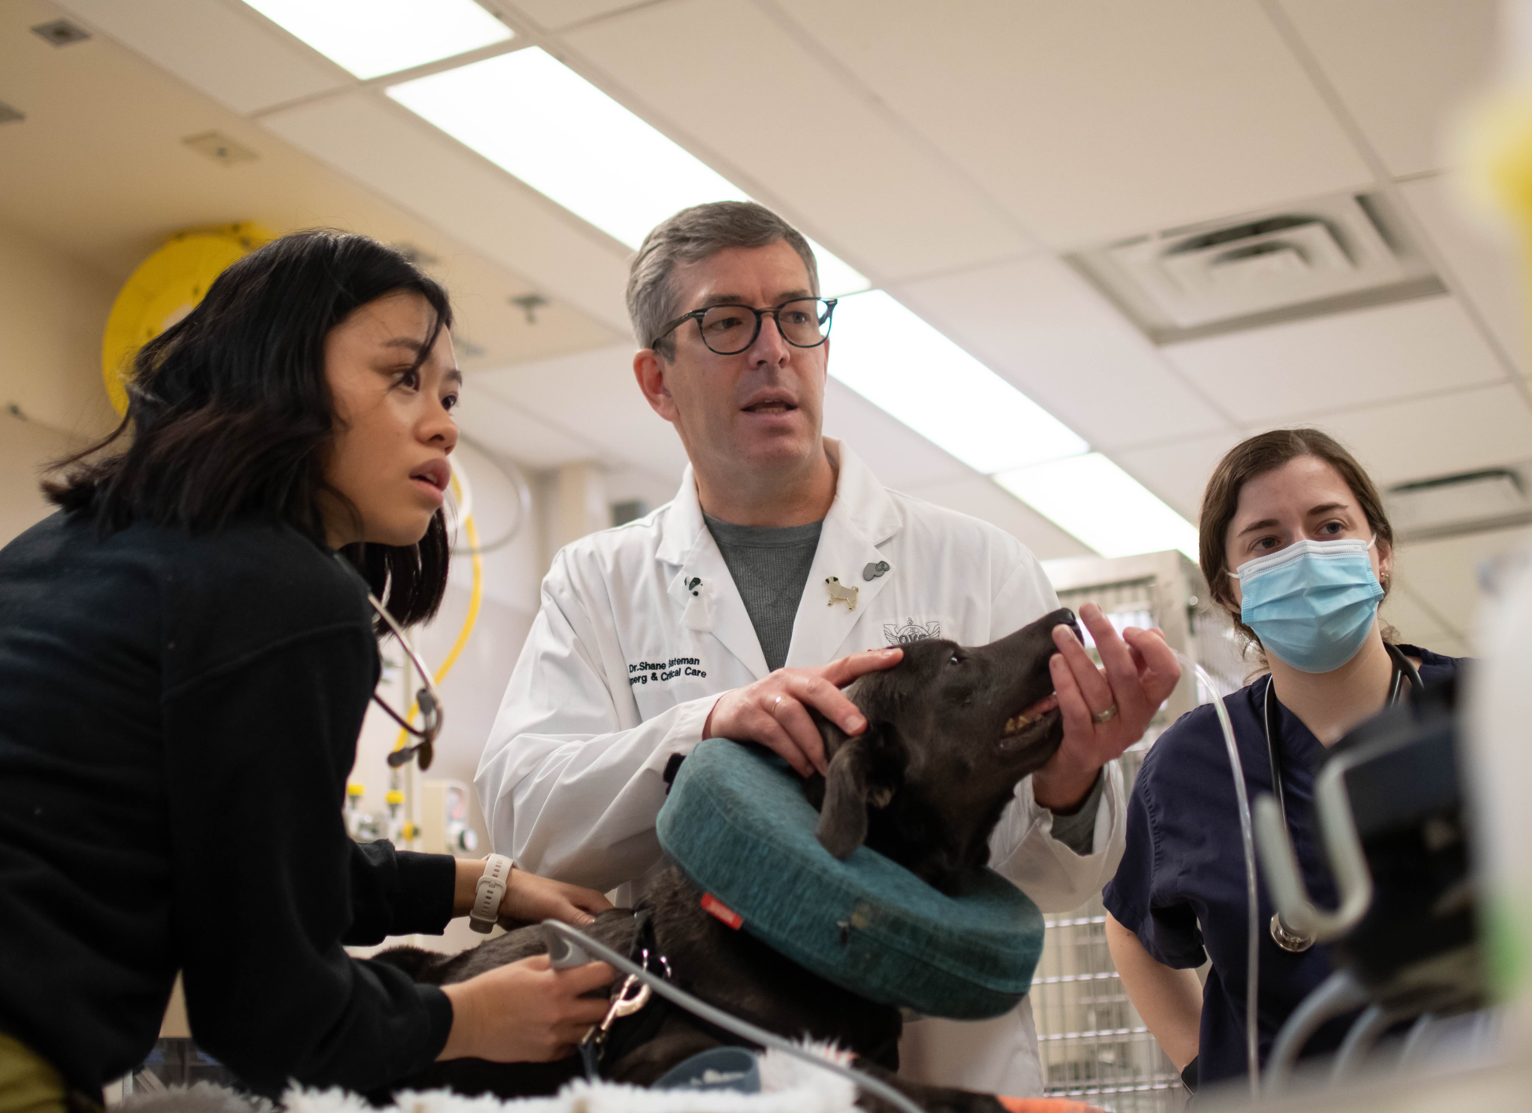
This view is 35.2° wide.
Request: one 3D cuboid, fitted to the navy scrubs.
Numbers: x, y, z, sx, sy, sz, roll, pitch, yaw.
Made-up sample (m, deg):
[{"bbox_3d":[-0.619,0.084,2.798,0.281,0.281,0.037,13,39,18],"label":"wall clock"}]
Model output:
[{"bbox_3d":[0.562,0.417,2.248,0.480,0.660,0.280,-9,-15,24],"label":"navy scrubs"}]

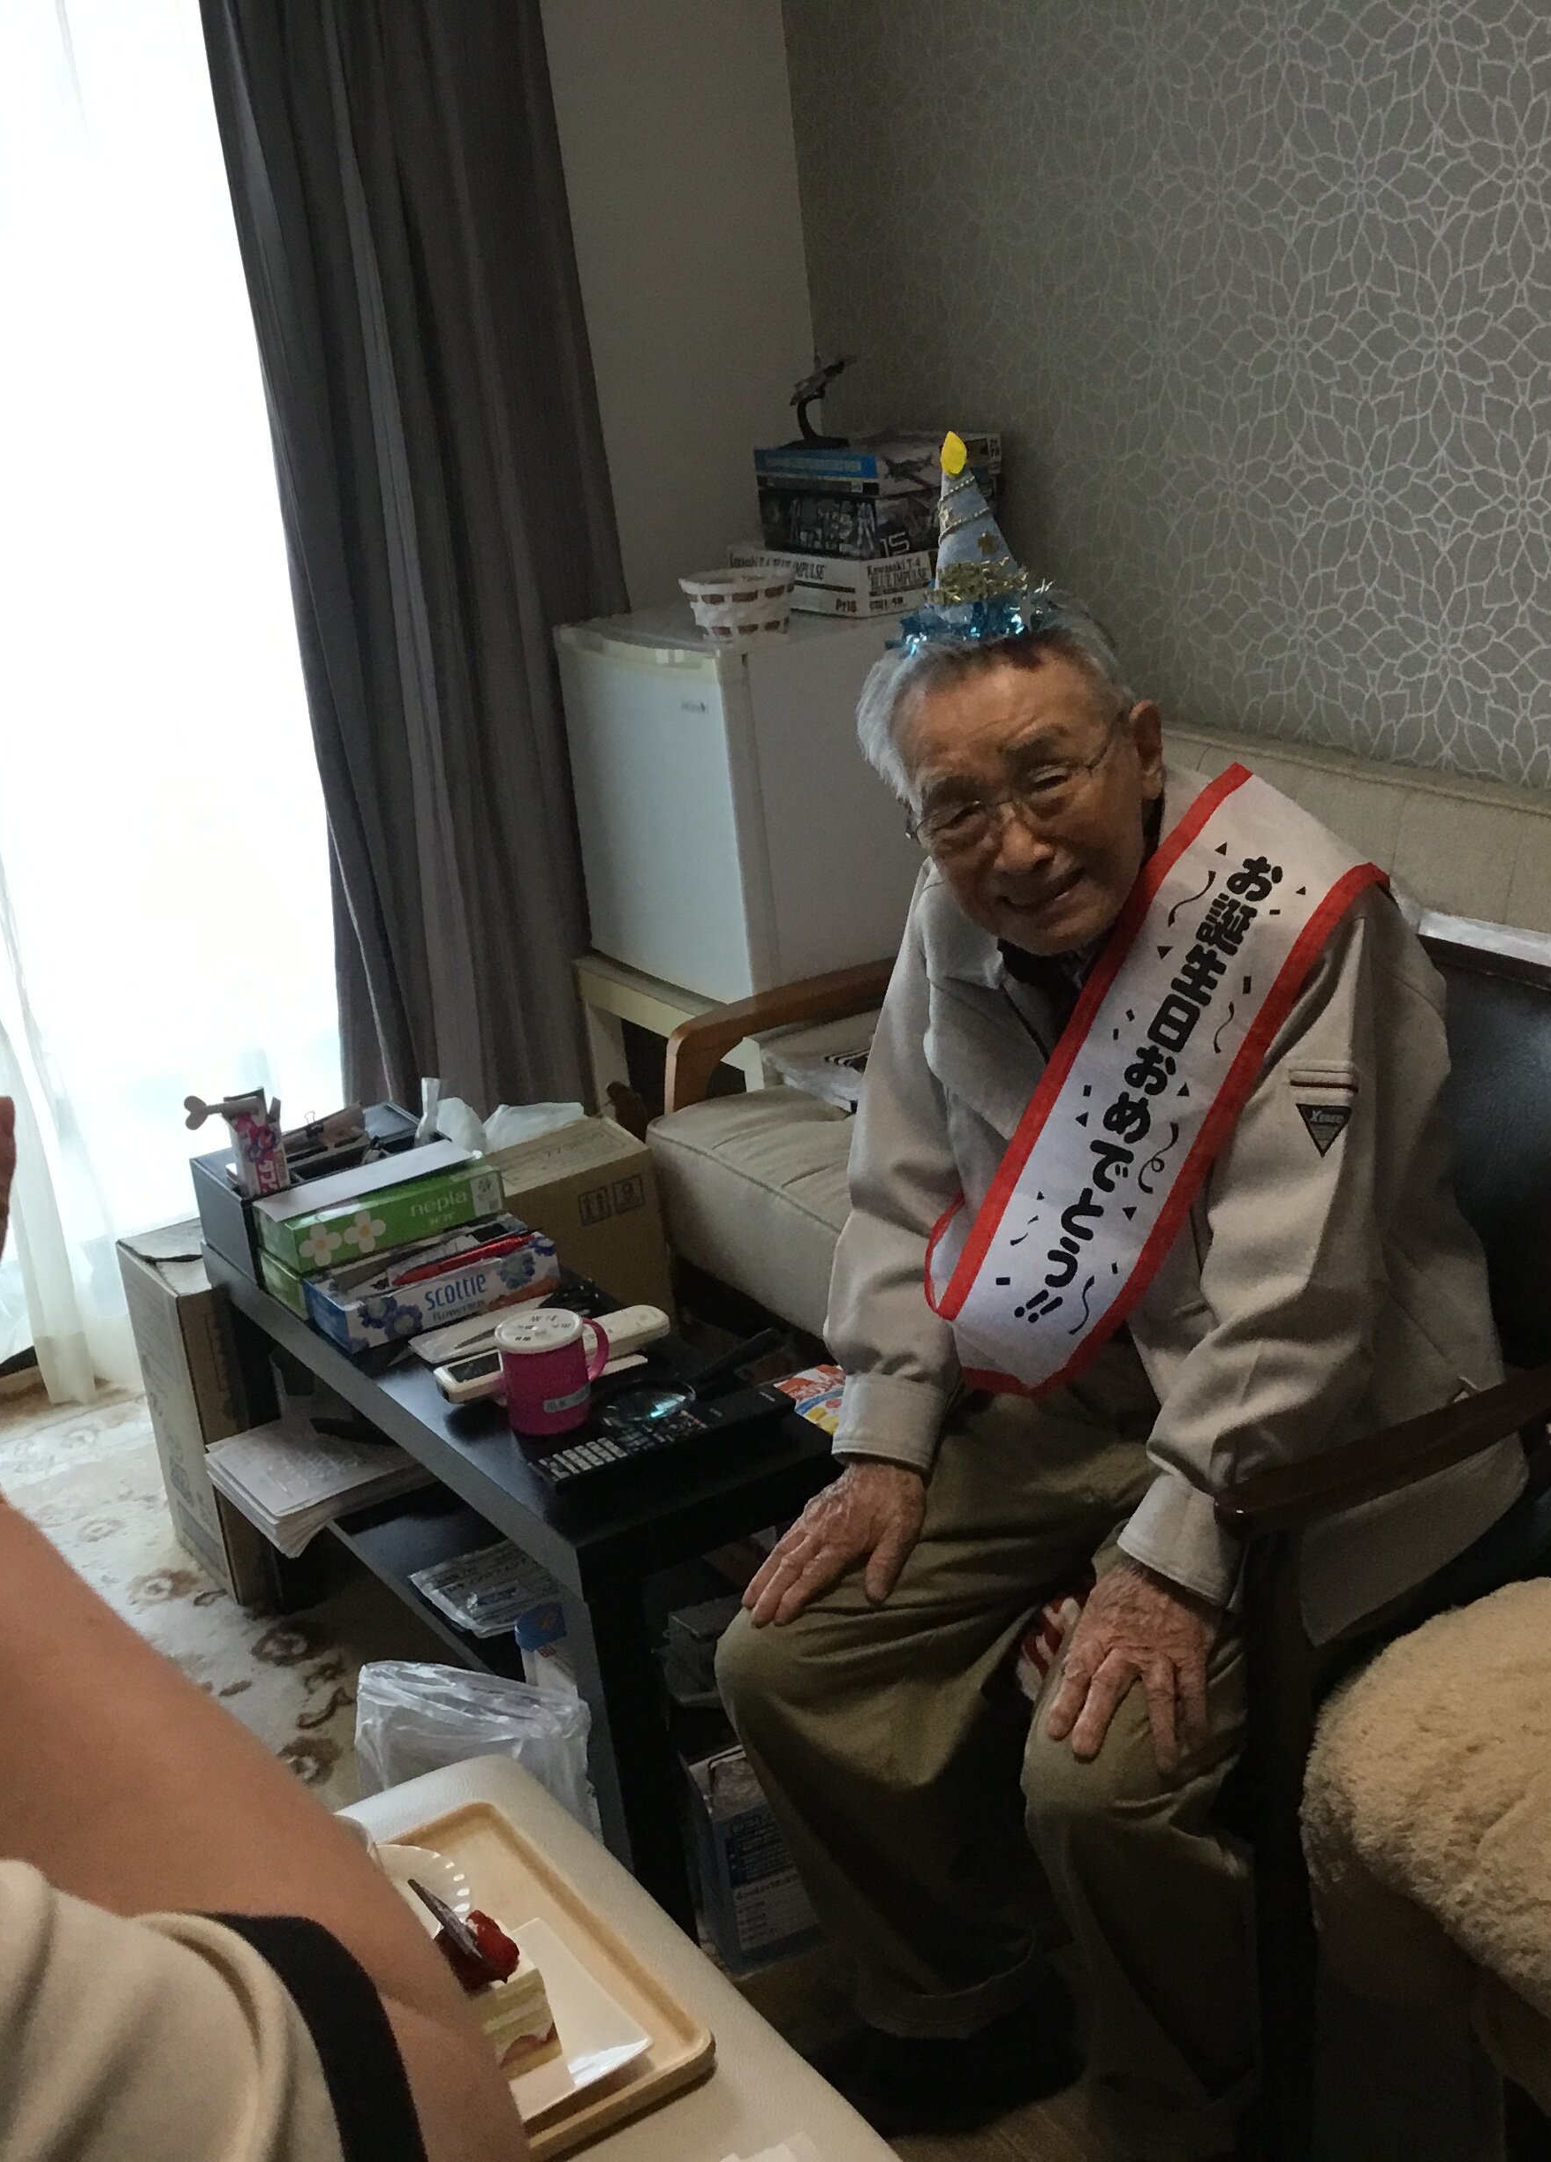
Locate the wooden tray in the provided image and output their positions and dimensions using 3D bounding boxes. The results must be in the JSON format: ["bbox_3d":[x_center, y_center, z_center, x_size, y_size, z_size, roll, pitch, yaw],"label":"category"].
[{"bbox_3d":[-0.196,0.511,1.431,0.220,0.022,0.282,-17,22,-28],"label":"wooden tray"}]

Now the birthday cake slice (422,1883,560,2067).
[{"bbox_3d":[-0.166,0.490,1.368,0.075,0.070,0.056,-17,22,-28],"label":"birthday cake slice"}]

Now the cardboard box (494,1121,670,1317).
[{"bbox_3d":[-0.287,0.294,3.199,0.270,0.415,0.160,-15,21,-25],"label":"cardboard box"}]

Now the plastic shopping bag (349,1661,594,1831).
[{"bbox_3d":[-0.263,0.685,2.225,0.210,0.310,0.130,-1,20,14],"label":"plastic shopping bag"}]

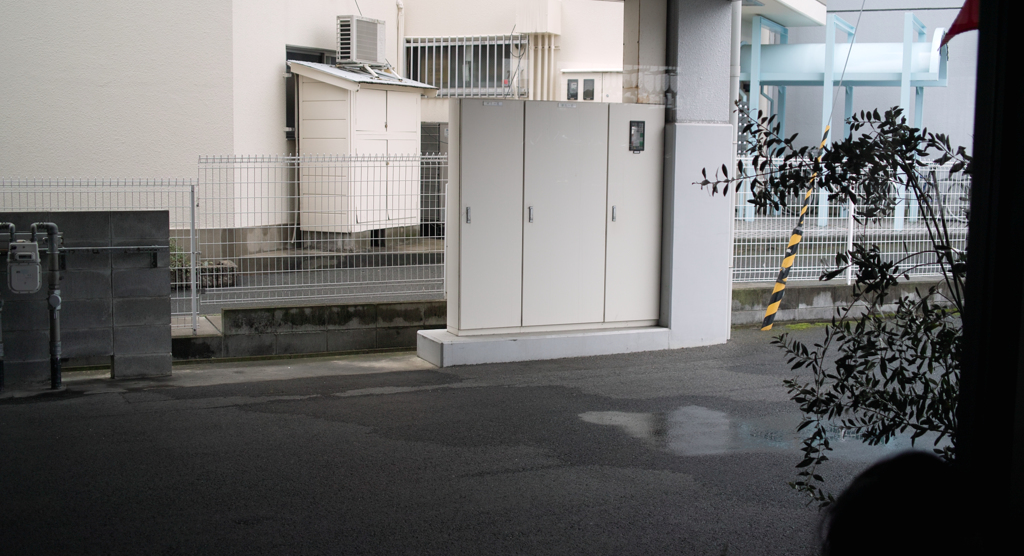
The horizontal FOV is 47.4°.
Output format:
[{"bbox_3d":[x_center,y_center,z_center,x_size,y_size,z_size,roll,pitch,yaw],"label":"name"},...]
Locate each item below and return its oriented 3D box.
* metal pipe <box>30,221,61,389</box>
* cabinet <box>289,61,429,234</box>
[{"bbox_3d":[-3.079,0.189,7.735,0.169,1.111,0.090,-2,7,-23],"label":"metal pipe"},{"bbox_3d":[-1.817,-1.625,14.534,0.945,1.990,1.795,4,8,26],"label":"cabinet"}]

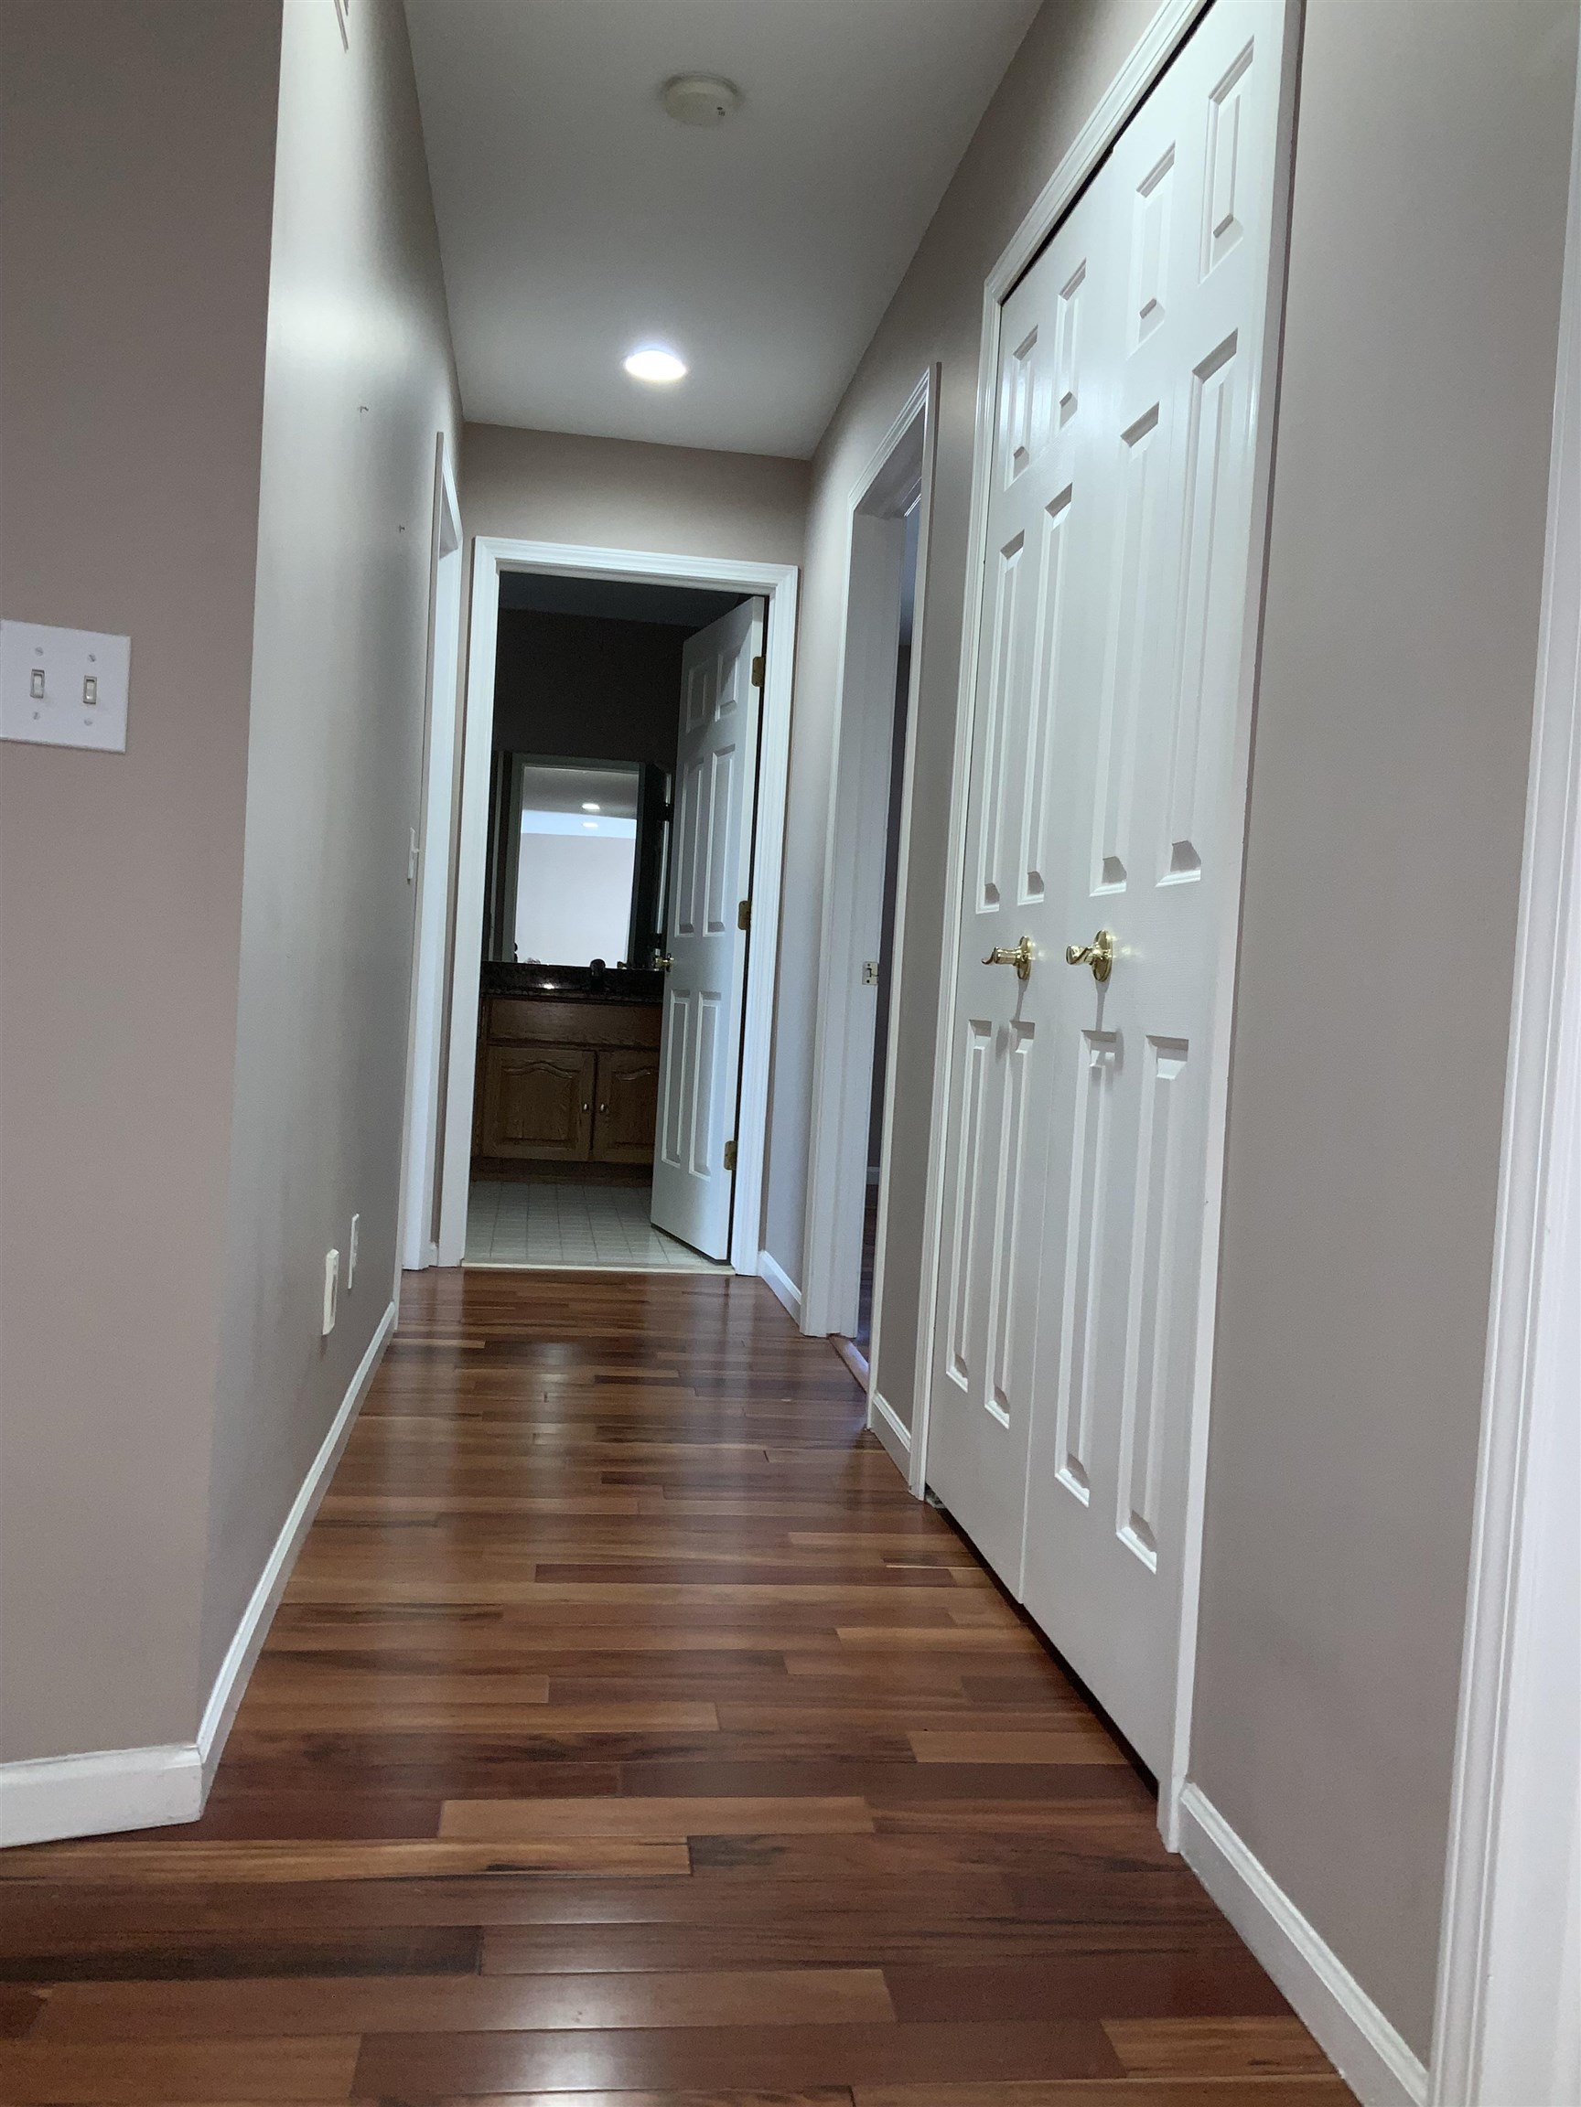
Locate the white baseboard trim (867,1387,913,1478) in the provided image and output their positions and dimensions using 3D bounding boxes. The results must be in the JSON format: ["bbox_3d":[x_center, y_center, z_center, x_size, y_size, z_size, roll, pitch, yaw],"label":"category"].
[{"bbox_3d":[0.200,0.726,3.363,0.016,0.074,0.390,3,2,-8],"label":"white baseboard trim"}]

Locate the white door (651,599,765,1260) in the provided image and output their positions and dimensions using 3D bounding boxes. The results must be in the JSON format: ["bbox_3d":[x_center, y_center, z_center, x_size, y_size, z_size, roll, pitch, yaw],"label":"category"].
[{"bbox_3d":[-0.283,-0.392,5.782,0.042,2.020,0.790,2,2,-18],"label":"white door"}]

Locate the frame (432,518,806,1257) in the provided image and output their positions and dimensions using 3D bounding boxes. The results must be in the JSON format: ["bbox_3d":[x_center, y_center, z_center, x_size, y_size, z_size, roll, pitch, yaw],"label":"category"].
[{"bbox_3d":[-0.511,-0.411,5.257,0.950,2.118,0.130,3,2,-8],"label":"frame"}]

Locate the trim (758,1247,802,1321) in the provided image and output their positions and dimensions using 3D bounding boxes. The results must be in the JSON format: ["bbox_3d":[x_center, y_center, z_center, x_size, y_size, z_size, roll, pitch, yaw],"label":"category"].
[{"bbox_3d":[-0.022,0.653,4.921,0.016,0.074,0.780,3,2,-8],"label":"trim"}]

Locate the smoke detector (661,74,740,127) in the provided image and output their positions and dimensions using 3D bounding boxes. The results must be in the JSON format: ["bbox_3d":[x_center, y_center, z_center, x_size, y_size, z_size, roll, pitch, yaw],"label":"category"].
[{"bbox_3d":[-0.157,-1.671,3.108,0.137,0.036,0.137,3,2,-8],"label":"smoke detector"}]

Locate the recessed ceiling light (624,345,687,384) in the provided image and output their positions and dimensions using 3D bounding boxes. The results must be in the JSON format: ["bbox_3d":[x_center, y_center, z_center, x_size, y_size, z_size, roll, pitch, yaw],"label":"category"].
[{"bbox_3d":[-0.342,-1.747,4.497,0.165,0.020,0.165,3,2,-8],"label":"recessed ceiling light"}]

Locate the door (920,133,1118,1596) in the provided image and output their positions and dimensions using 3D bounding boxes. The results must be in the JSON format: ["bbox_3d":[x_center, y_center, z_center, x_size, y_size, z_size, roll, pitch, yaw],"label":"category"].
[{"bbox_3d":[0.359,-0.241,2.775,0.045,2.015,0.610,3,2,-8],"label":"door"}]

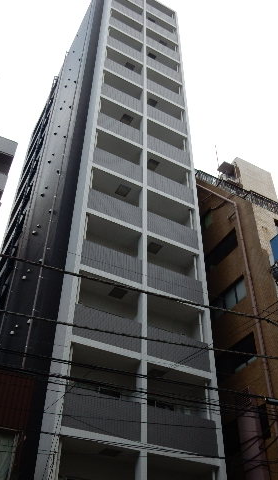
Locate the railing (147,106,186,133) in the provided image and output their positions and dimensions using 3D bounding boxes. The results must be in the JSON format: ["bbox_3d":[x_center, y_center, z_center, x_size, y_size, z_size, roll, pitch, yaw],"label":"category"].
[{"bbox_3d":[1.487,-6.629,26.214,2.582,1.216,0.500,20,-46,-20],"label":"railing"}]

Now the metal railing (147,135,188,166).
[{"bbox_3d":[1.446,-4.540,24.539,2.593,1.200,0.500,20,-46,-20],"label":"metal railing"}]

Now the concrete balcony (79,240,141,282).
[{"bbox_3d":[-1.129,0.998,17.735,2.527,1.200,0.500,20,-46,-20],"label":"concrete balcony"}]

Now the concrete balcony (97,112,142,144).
[{"bbox_3d":[-0.937,-5.513,23.224,2.508,1.216,0.200,20,-46,-20],"label":"concrete balcony"}]

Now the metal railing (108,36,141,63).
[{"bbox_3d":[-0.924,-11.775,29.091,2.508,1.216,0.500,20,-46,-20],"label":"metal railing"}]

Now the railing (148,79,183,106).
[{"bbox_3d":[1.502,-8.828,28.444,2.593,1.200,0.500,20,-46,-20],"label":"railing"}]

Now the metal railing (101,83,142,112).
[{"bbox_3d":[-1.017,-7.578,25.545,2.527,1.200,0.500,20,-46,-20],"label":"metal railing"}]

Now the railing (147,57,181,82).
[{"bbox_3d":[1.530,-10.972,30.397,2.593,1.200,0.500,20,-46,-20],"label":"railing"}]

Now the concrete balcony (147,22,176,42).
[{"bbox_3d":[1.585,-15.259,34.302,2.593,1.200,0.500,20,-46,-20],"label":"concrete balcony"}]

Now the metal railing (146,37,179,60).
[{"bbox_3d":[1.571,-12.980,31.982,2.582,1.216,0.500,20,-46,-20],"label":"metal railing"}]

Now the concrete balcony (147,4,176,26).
[{"bbox_3d":[1.699,-17.302,35.730,2.582,1.216,0.200,20,-46,-20],"label":"concrete balcony"}]

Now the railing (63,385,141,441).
[{"bbox_3d":[-1.126,5.212,13.747,2.527,1.200,0.250,20,-46,-20],"label":"railing"}]

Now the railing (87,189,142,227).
[{"bbox_3d":[-0.993,-1.279,19.379,2.508,1.216,0.200,20,-46,-20],"label":"railing"}]

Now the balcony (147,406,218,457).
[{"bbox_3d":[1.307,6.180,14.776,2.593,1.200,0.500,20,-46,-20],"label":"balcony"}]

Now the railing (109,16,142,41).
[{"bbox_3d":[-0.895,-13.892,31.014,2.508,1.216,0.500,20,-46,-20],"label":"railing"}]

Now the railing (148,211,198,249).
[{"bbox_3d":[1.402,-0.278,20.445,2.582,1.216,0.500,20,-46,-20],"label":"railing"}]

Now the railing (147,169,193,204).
[{"bbox_3d":[1.476,-2.470,22.504,2.593,1.200,0.250,20,-46,-20],"label":"railing"}]

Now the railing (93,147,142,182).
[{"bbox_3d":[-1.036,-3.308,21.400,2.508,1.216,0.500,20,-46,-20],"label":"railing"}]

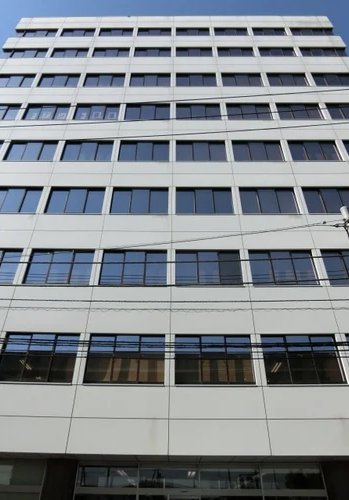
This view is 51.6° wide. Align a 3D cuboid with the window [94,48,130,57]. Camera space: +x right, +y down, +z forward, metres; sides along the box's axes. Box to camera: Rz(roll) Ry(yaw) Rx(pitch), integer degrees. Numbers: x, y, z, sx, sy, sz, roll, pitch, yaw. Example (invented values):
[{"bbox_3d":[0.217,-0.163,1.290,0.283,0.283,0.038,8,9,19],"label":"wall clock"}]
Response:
[{"bbox_3d":[-4.249,-13.286,24.418,2.440,1.650,0.150,0,-38,0],"label":"window"}]

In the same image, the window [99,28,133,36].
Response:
[{"bbox_3d":[-4.487,-16.814,28.108,2.624,1.671,0.150,0,-38,0],"label":"window"}]

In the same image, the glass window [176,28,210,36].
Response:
[{"bbox_3d":[1.453,-16.804,28.064,2.618,1.671,0.150,0,-38,0],"label":"glass window"}]

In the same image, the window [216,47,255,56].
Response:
[{"bbox_3d":[4.151,-13.269,24.374,2.440,1.650,0.150,0,-38,0],"label":"window"}]

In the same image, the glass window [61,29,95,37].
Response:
[{"bbox_3d":[-7.220,-16.366,27.323,2.546,1.480,0.200,0,-38,0],"label":"glass window"}]

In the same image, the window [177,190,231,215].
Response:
[{"bbox_3d":[1.283,-2.102,15.814,2.440,1.650,0.150,0,-38,0],"label":"window"}]

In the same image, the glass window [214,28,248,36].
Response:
[{"bbox_3d":[4.385,-16.799,28.043,2.607,1.671,0.150,0,-38,0],"label":"glass window"}]

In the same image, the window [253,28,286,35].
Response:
[{"bbox_3d":[7.365,-16.793,28.021,2.611,1.671,0.150,0,-38,0],"label":"window"}]

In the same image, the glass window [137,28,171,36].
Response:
[{"bbox_3d":[-1.433,-15.879,26.398,2.440,1.650,0.150,0,-38,0],"label":"glass window"}]

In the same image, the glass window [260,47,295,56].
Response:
[{"bbox_3d":[6.951,-13.263,24.360,2.440,1.650,0.150,0,-38,0],"label":"glass window"}]

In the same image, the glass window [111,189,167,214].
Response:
[{"bbox_3d":[-1.591,-2.257,16.857,2.633,1.779,0.150,0,-38,0],"label":"glass window"}]

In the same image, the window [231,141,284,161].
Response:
[{"bbox_3d":[4.432,-5.181,19.077,2.672,1.772,0.150,0,-38,0],"label":"window"}]

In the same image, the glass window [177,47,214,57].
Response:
[{"bbox_3d":[1.453,-14.127,25.999,2.629,1.673,0.150,0,-38,0],"label":"glass window"}]

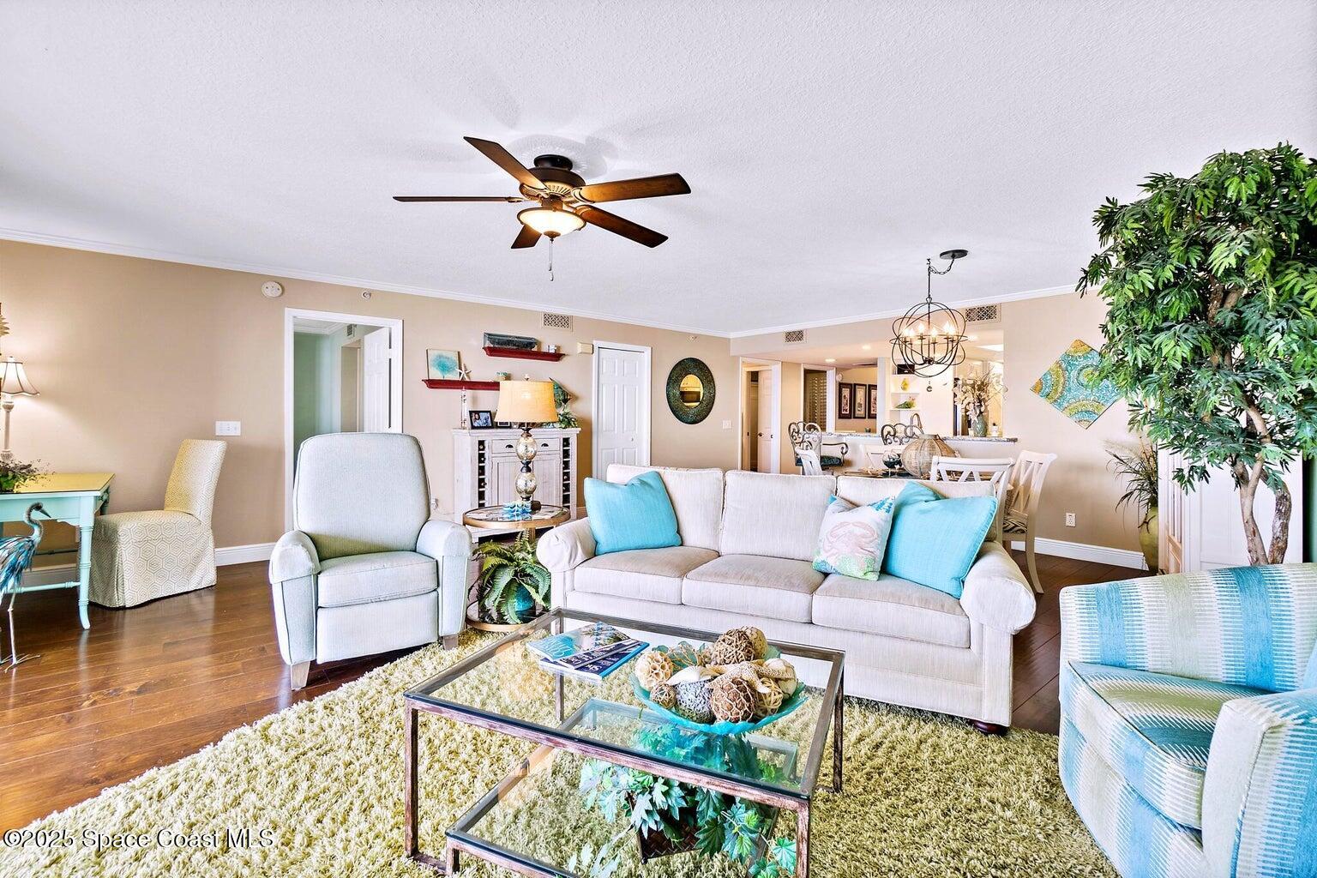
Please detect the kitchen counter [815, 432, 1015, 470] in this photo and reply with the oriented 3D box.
[{"bbox_3d":[2.639,0.468,5.849,0.420,1.060,2.130,-2,3,-39],"label":"kitchen counter"}]

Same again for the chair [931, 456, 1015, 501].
[{"bbox_3d":[2.013,0.587,3.619,0.470,0.966,0.560,1,2,18],"label":"chair"}]

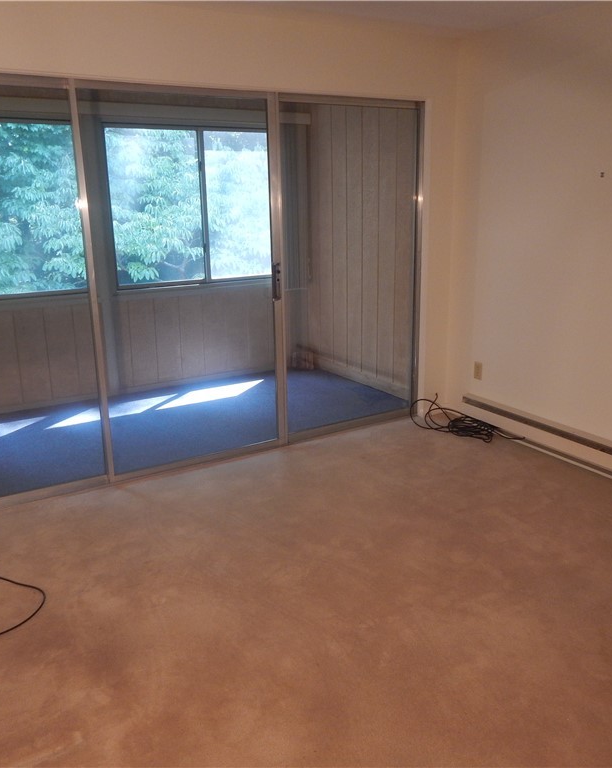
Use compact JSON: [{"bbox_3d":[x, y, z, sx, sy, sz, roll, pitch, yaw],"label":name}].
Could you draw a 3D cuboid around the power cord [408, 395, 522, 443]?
[{"bbox_3d":[1.017,0.244,4.224,0.395,0.159,0.710,-9,17,-27],"label":"power cord"}]

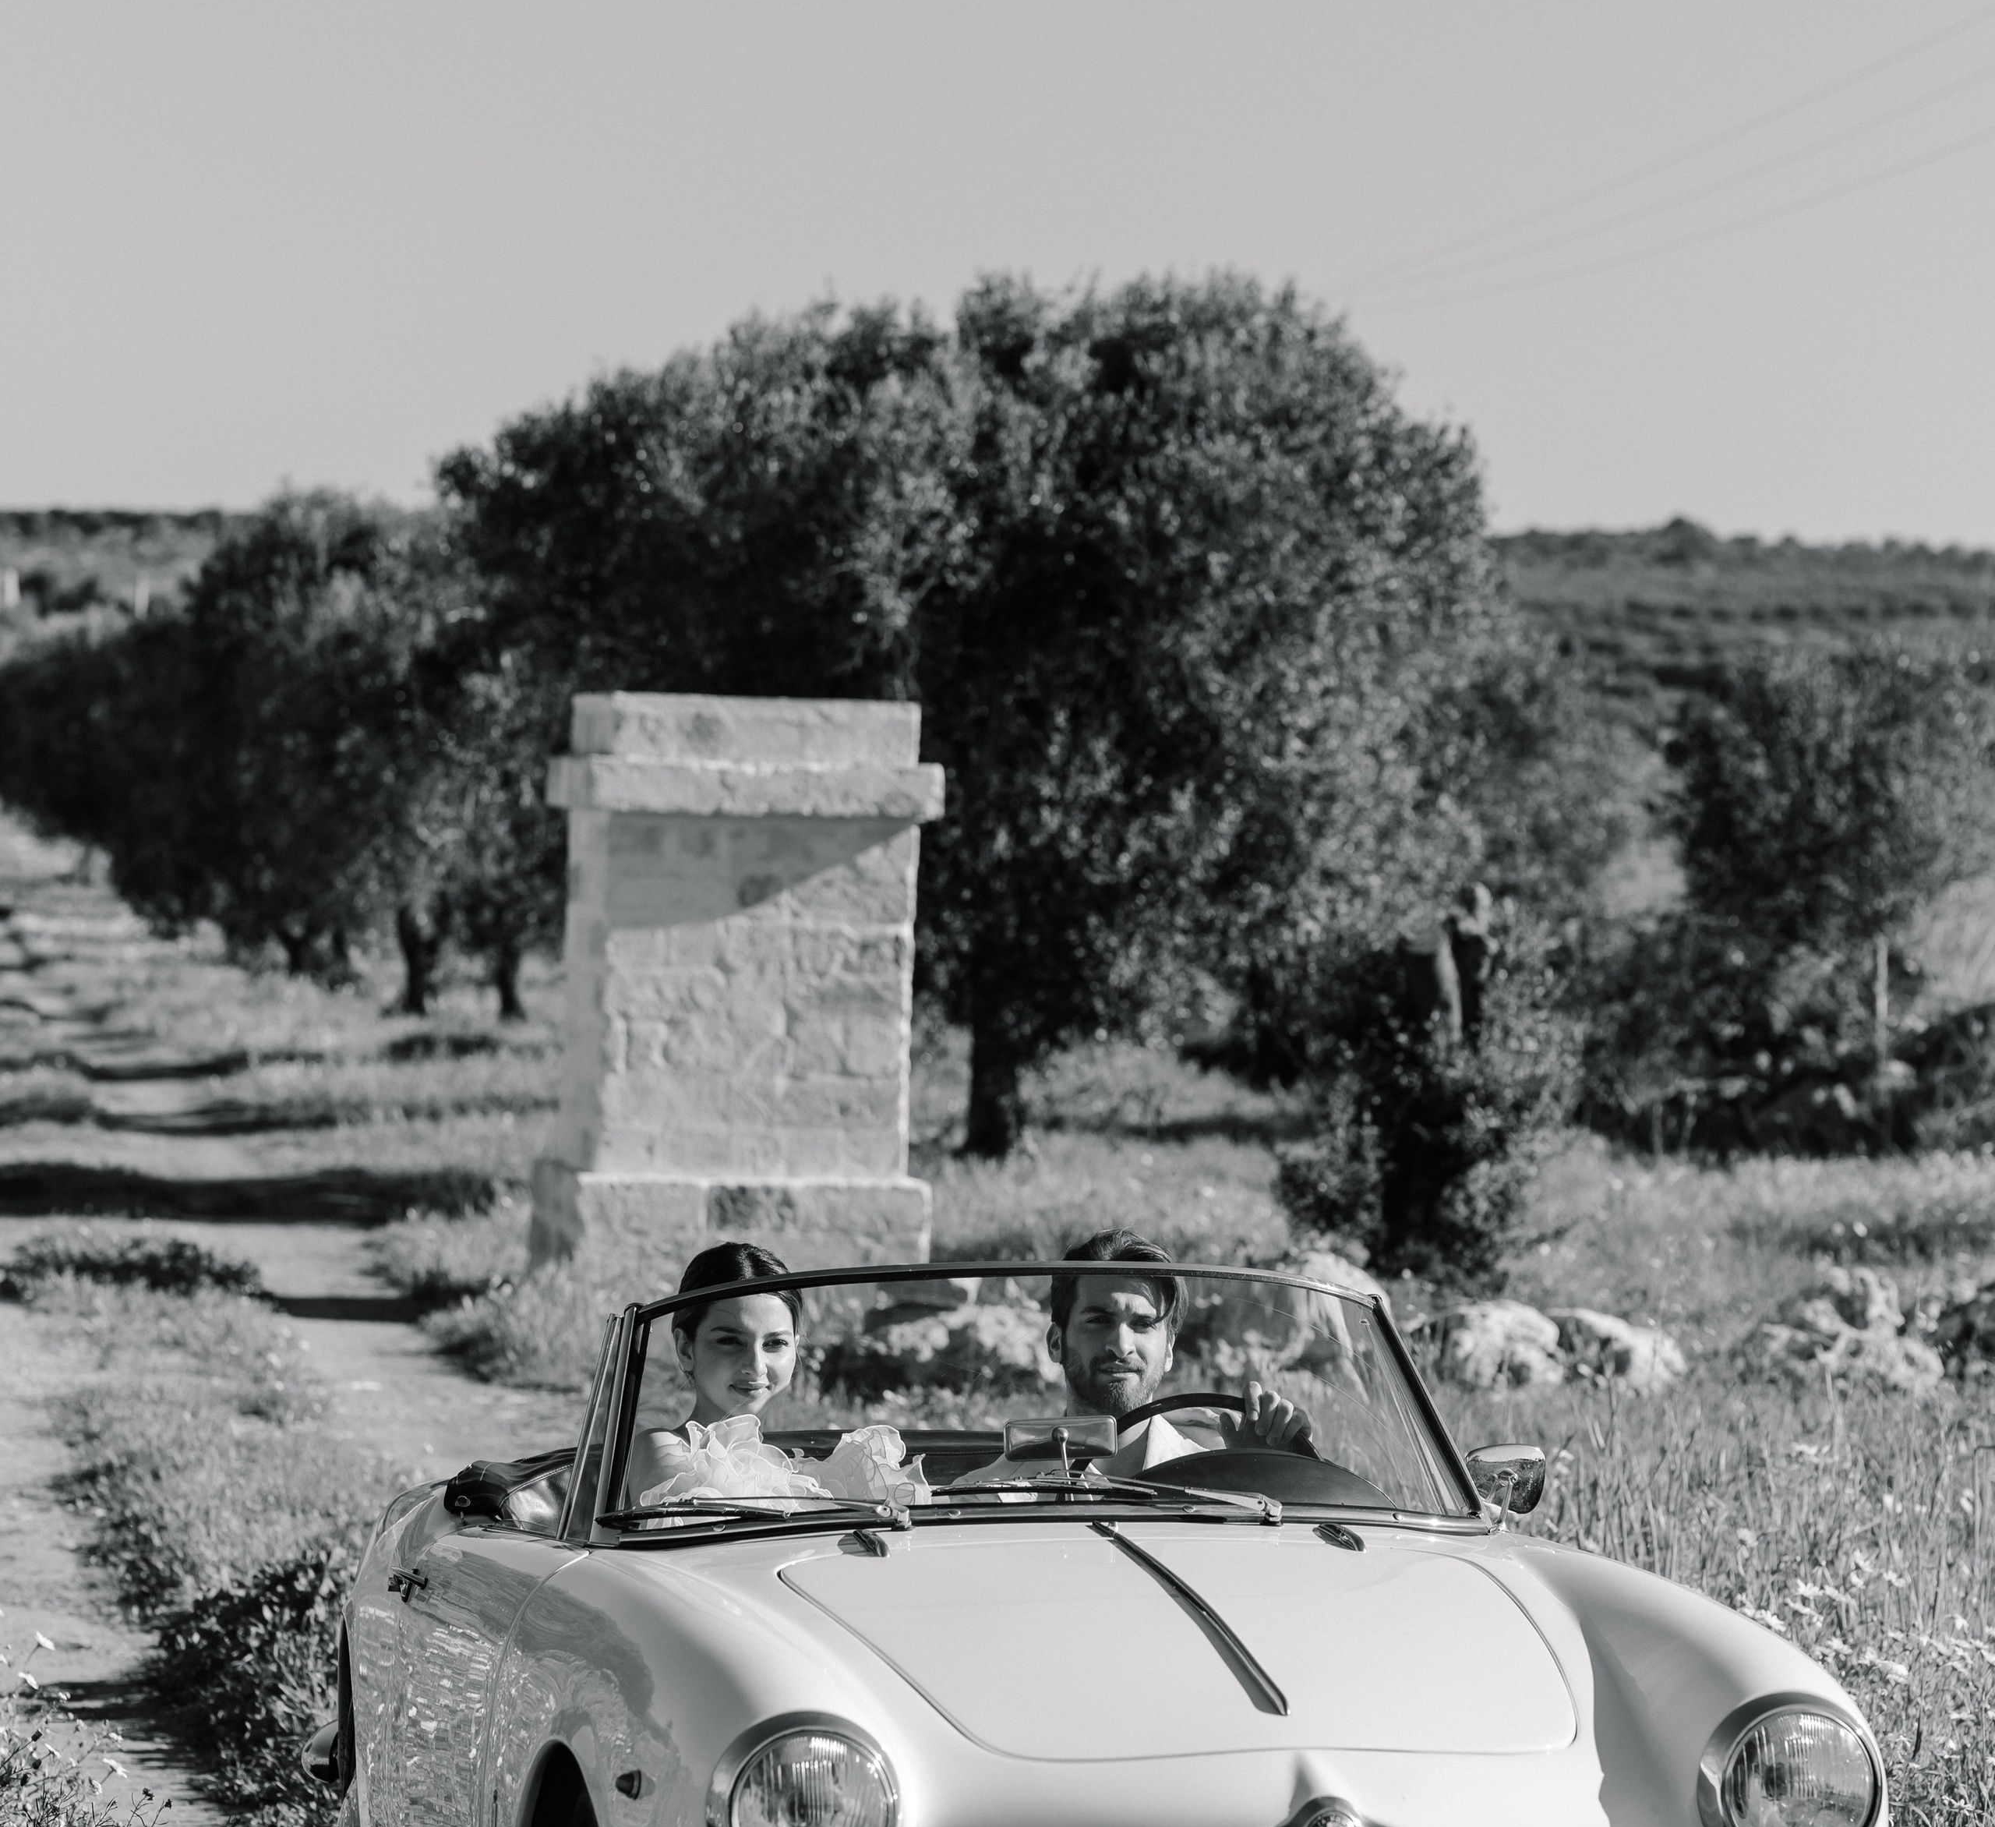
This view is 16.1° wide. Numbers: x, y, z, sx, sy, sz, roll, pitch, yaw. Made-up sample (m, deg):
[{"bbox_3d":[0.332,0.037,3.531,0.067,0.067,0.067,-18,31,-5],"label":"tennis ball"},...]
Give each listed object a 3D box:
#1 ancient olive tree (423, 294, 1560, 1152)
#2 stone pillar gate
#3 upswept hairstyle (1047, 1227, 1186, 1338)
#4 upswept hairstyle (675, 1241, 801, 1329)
[{"bbox_3d":[0.060,-1.033,36.500,5.800,4.550,5.500,1,0,0],"label":"ancient olive tree"},{"bbox_3d":[-0.963,0.273,26.200,1.280,2.150,1.150,1,0,-12],"label":"stone pillar gate"},{"bbox_3d":[0.171,0.528,10.000,0.190,0.165,0.220,1,0,-6],"label":"upswept hairstyle"},{"bbox_3d":[-0.364,0.524,9.860,0.178,0.160,0.210,1,0,-16],"label":"upswept hairstyle"}]

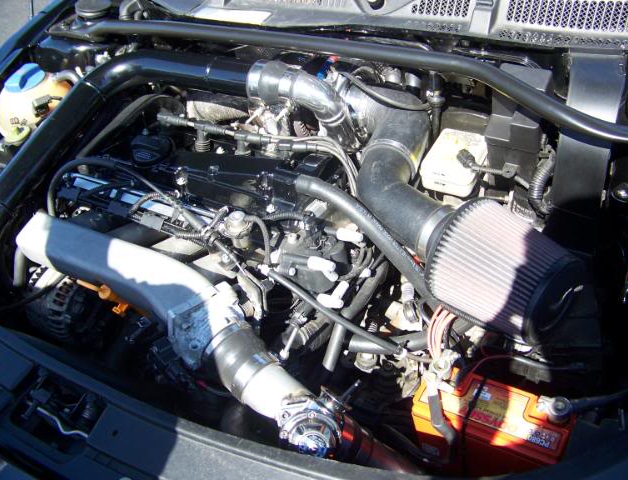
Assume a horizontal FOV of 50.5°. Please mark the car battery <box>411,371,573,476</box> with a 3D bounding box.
[{"bbox_3d":[0.237,0.268,0.879,0.183,0.170,0.078,14,47,29],"label":"car battery"}]

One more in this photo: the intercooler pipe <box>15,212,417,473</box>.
[{"bbox_3d":[-0.179,0.145,0.976,0.714,0.241,0.154,14,47,29],"label":"intercooler pipe"}]

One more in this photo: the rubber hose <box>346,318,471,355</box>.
[{"bbox_3d":[0.137,0.140,0.989,0.180,0.054,0.093,14,47,29],"label":"rubber hose"}]

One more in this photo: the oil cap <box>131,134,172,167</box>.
[{"bbox_3d":[-0.271,-0.149,1.110,0.063,0.031,0.063,-8,41,7],"label":"oil cap"}]

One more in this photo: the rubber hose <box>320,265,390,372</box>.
[{"bbox_3d":[0.063,0.122,1.068,0.029,0.118,0.176,26,54,37],"label":"rubber hose"}]

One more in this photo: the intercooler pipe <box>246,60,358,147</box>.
[{"bbox_3d":[-0.027,-0.245,1.200,0.214,0.143,0.078,14,47,29],"label":"intercooler pipe"}]

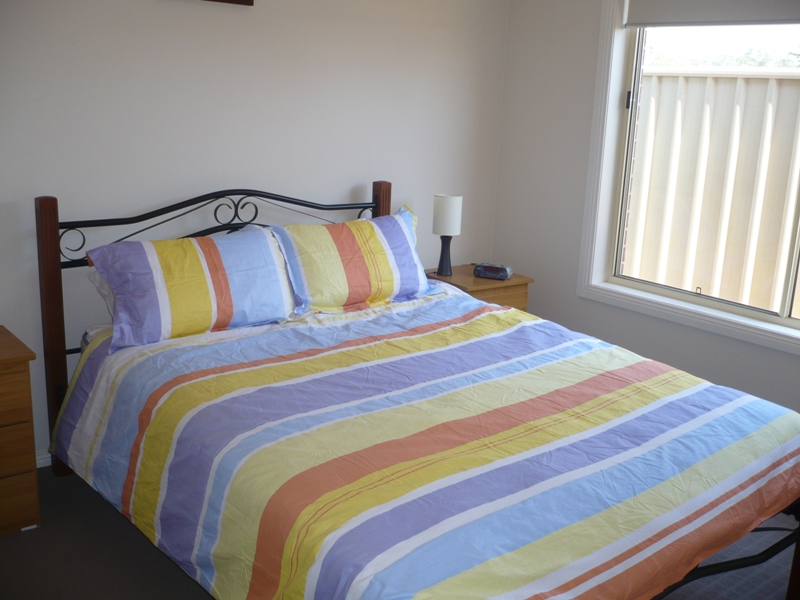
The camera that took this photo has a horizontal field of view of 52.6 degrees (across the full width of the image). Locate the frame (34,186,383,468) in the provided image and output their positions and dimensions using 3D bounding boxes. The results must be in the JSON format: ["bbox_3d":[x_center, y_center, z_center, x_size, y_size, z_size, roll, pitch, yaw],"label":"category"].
[{"bbox_3d":[-0.701,0.052,3.515,1.596,1.086,0.071,-9,18,-38],"label":"frame"}]

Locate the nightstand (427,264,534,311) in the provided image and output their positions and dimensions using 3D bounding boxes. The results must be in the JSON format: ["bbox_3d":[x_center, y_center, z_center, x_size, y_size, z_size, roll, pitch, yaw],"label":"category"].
[{"bbox_3d":[0.359,0.173,4.188,0.452,0.615,0.416,-9,18,-38],"label":"nightstand"}]

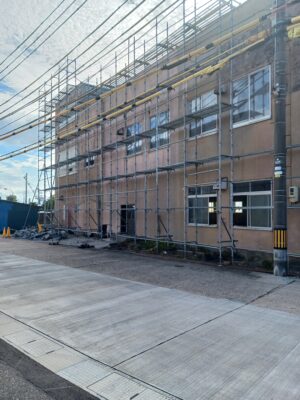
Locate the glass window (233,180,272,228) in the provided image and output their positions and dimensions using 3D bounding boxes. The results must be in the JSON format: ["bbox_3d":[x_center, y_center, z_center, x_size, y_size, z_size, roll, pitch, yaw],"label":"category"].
[{"bbox_3d":[3.596,0.199,11.088,0.120,1.699,1.715,1,-2,-35],"label":"glass window"}]

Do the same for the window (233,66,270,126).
[{"bbox_3d":[3.612,-3.612,11.202,0.120,1.806,1.699,1,-2,-35],"label":"window"}]

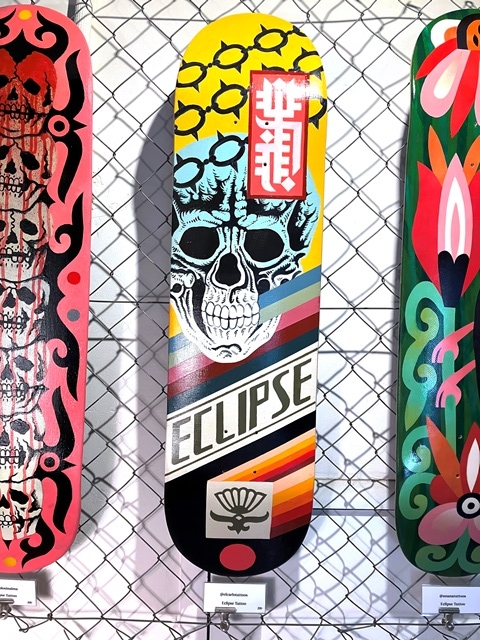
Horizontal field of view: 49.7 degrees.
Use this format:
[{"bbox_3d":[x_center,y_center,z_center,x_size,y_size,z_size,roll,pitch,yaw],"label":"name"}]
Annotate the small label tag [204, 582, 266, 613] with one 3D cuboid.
[{"bbox_3d":[-0.007,0.403,0.750,0.089,0.044,0.003,2,3,1],"label":"small label tag"}]

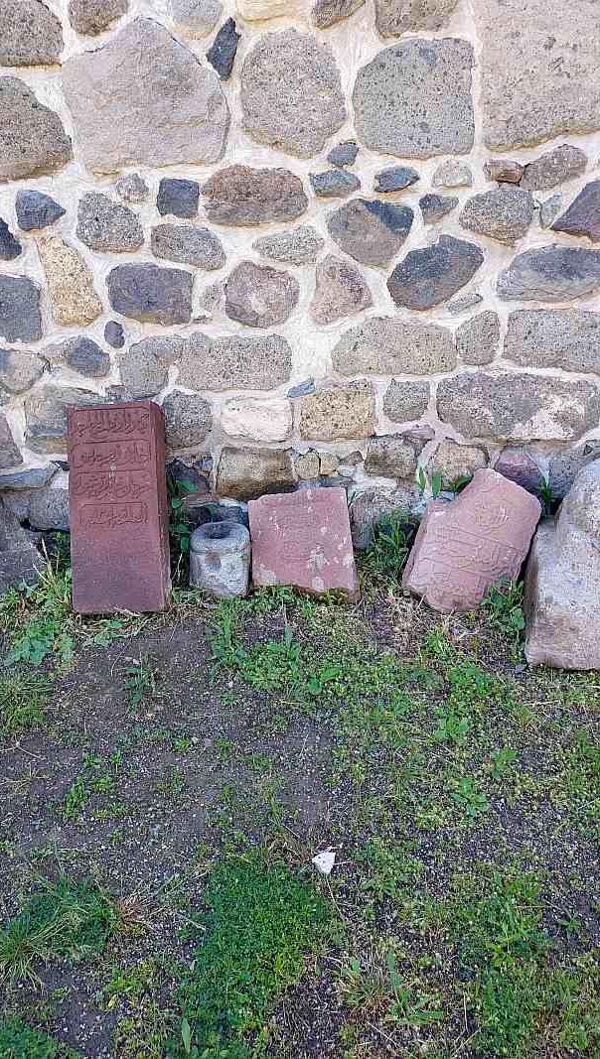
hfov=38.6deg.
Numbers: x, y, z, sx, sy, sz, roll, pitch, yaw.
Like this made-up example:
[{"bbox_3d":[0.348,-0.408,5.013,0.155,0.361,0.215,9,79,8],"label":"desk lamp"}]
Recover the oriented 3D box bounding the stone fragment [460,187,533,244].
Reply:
[{"bbox_3d":[0.752,-1.222,3.343,0.277,0.206,0.190,0,20,2],"label":"stone fragment"}]

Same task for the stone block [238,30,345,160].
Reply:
[{"bbox_3d":[-0.020,-1.532,3.036,0.353,0.390,0.204,-1,21,2],"label":"stone block"}]

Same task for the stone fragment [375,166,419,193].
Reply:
[{"bbox_3d":[0.325,-1.175,2.873,0.147,0.083,0.050,0,21,3],"label":"stone fragment"}]

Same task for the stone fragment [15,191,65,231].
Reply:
[{"bbox_3d":[-0.902,-1.103,2.966,0.168,0.124,0.074,0,21,3],"label":"stone fragment"}]

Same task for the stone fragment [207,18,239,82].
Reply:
[{"bbox_3d":[-0.255,-1.617,2.895,0.099,0.169,0.090,2,22,6],"label":"stone fragment"}]

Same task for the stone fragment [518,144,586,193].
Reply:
[{"bbox_3d":[0.841,-1.203,2.851,0.214,0.147,0.088,0,21,3],"label":"stone fragment"}]

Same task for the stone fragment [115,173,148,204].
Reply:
[{"bbox_3d":[-0.682,-1.390,3.498,0.123,0.112,0.080,0,20,4],"label":"stone fragment"}]

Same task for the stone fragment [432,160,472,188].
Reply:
[{"bbox_3d":[0.537,-1.270,3.055,0.129,0.081,0.056,-1,21,2],"label":"stone fragment"}]

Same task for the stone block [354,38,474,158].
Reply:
[{"bbox_3d":[0.443,-1.693,3.381,0.449,0.406,0.213,0,20,4],"label":"stone block"}]

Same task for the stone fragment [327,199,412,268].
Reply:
[{"bbox_3d":[0.253,-1.096,3.169,0.299,0.229,0.144,-1,21,2],"label":"stone fragment"}]

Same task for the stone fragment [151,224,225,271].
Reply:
[{"bbox_3d":[-0.460,-1.179,3.578,0.299,0.172,0.113,0,20,4],"label":"stone fragment"}]

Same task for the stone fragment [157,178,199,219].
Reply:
[{"bbox_3d":[-0.464,-1.284,3.326,0.157,0.143,0.130,0,20,2],"label":"stone fragment"}]

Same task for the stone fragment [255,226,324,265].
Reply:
[{"bbox_3d":[-0.040,-0.985,2.971,0.226,0.120,0.072,0,21,3],"label":"stone fragment"}]

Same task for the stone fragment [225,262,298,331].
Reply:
[{"bbox_3d":[-0.136,-0.882,3.217,0.259,0.226,0.160,2,22,6],"label":"stone fragment"}]

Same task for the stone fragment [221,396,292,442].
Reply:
[{"bbox_3d":[-0.177,-0.486,3.635,0.292,0.185,0.180,0,20,2],"label":"stone fragment"}]

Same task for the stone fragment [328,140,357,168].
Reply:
[{"bbox_3d":[0.153,-1.331,3.040,0.094,0.074,0.046,-1,21,2],"label":"stone fragment"}]

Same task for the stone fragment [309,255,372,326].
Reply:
[{"bbox_3d":[0.151,-0.909,3.238,0.225,0.247,0.130,-1,21,2],"label":"stone fragment"}]

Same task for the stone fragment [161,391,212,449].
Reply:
[{"bbox_3d":[-0.450,-0.438,3.421,0.177,0.206,0.140,2,22,6],"label":"stone fragment"}]

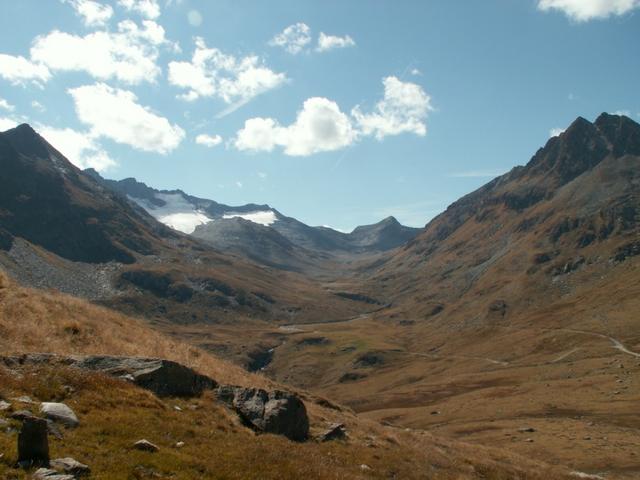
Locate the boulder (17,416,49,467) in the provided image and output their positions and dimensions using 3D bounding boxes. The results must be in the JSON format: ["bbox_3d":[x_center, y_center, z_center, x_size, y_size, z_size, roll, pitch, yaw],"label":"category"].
[{"bbox_3d":[-3.132,2.195,7.050,0.340,0.520,0.260,0,0,0],"label":"boulder"}]

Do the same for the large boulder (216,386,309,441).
[{"bbox_3d":[-0.844,2.547,9.500,1.330,0.750,0.950,0,0,0],"label":"large boulder"}]

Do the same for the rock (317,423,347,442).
[{"bbox_3d":[0.189,2.915,9.800,0.420,0.270,0.330,0,0,0],"label":"rock"}]

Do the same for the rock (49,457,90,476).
[{"bbox_3d":[-2.622,2.380,6.800,0.410,0.170,0.310,0,0,0],"label":"rock"}]

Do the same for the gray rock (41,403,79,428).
[{"bbox_3d":[-3.301,2.224,8.200,0.470,0.280,0.360,0,0,0],"label":"gray rock"}]

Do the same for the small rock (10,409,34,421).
[{"bbox_3d":[-3.724,2.184,8.100,0.290,0.130,0.230,0,0,0],"label":"small rock"}]

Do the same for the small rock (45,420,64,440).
[{"bbox_3d":[-3.118,2.237,7.600,0.260,0.200,0.240,0,0,0],"label":"small rock"}]

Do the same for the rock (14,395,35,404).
[{"bbox_3d":[-4.078,2.194,8.900,0.300,0.120,0.240,0,0,0],"label":"rock"}]

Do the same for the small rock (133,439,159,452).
[{"bbox_3d":[-2.022,2.382,7.500,0.290,0.140,0.220,0,0,0],"label":"small rock"}]

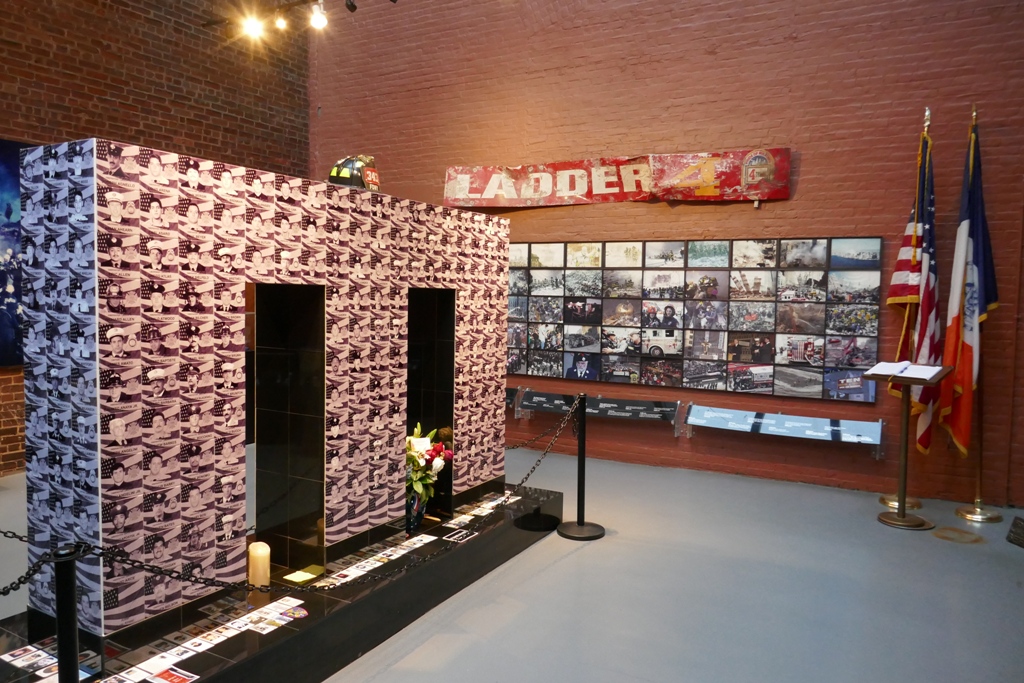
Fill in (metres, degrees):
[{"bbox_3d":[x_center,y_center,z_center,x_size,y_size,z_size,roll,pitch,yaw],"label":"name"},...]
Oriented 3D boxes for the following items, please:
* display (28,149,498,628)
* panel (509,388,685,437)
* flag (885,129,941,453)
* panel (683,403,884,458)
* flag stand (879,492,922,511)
[{"bbox_3d":[-0.915,0.098,3.696,0.474,1.689,2.738,3,4,29],"label":"display"},{"bbox_3d":[0.815,0.696,6.966,1.650,0.330,0.210,3,4,25],"label":"panel"},{"bbox_3d":[3.145,-0.378,5.578,0.390,2.500,0.300,3,4,25],"label":"flag"},{"bbox_3d":[2.354,0.783,6.266,1.630,0.330,0.210,3,4,25],"label":"panel"},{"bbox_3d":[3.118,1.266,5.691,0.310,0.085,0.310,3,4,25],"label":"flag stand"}]

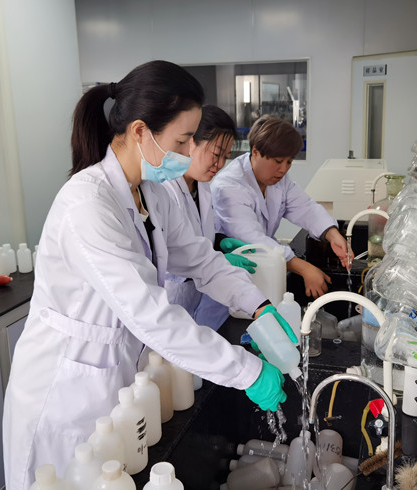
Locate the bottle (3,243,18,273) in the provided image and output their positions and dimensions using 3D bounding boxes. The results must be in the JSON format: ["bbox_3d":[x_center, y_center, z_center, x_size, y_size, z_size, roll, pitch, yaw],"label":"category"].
[{"bbox_3d":[-0.966,0.066,2.466,0.067,0.138,0.067,3,14,17],"label":"bottle"}]

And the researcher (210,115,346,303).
[{"bbox_3d":[0.164,0.305,1.884,0.620,1.500,0.500,8,16,34],"label":"researcher"}]

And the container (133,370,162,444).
[{"bbox_3d":[-0.140,0.354,1.115,0.072,0.162,0.072,-2,13,0],"label":"container"}]

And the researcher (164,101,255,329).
[{"bbox_3d":[-0.040,0.350,1.636,0.480,1.540,0.480,5,15,27],"label":"researcher"}]

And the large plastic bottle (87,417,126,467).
[{"bbox_3d":[-0.185,0.395,0.940,0.072,0.165,0.072,3,14,17],"label":"large plastic bottle"}]

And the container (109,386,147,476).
[{"bbox_3d":[-0.160,0.371,1.034,0.072,0.168,0.072,-2,13,0],"label":"container"}]

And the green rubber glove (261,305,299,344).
[{"bbox_3d":[0.160,0.197,1.220,0.080,0.150,0.090,-38,-6,11],"label":"green rubber glove"}]

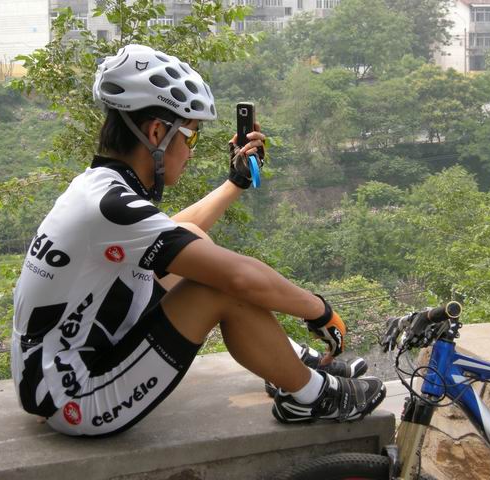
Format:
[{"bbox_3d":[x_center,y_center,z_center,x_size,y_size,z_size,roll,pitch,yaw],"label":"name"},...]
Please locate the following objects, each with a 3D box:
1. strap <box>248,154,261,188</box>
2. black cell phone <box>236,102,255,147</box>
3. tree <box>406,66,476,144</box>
[{"bbox_3d":[0.023,-0.167,2.700,0.030,0.082,0.020,-1,10,0],"label":"strap"},{"bbox_3d":[0.001,-0.280,2.710,0.046,0.112,0.018,3,10,22],"label":"black cell phone"},{"bbox_3d":[18.505,-12.920,105.000,6.800,7.300,6.400,-1,10,0],"label":"tree"}]

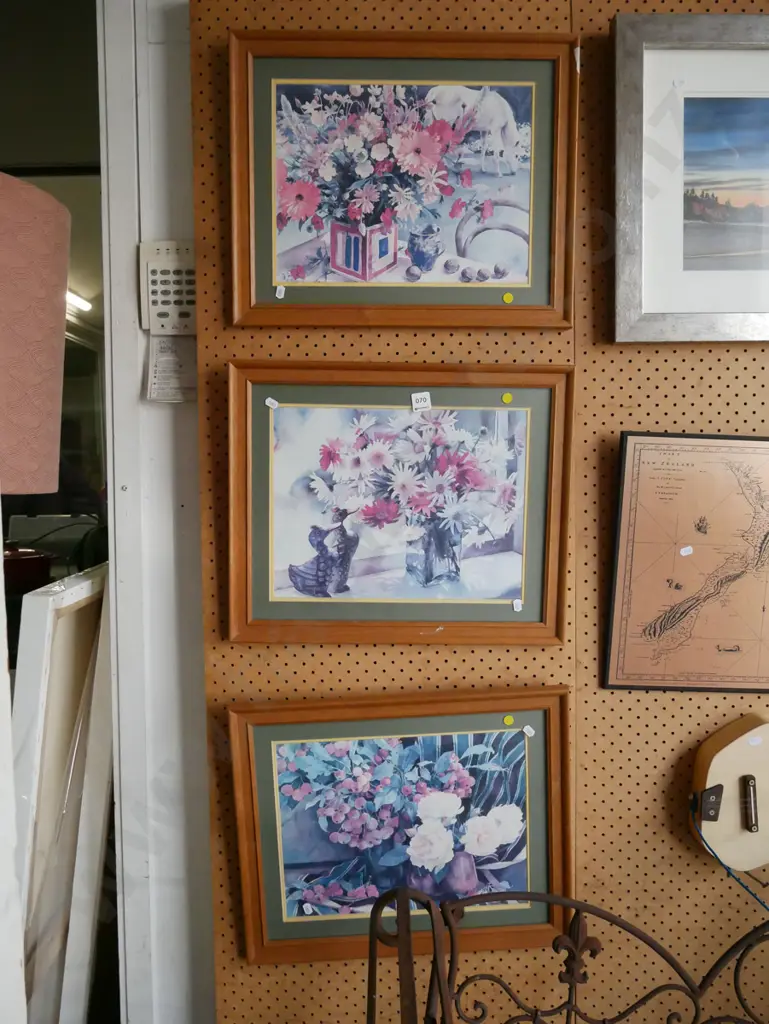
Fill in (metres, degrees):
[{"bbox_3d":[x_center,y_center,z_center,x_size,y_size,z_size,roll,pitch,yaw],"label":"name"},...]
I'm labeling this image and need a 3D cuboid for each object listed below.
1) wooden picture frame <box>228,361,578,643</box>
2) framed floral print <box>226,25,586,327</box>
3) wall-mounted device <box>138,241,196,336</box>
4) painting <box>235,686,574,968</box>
[{"bbox_3d":[0.021,-0.009,1.235,0.468,0.386,0.025,1,7,-1],"label":"wooden picture frame"},{"bbox_3d":[0.028,-0.452,1.204,0.476,0.395,0.030,0,5,-2],"label":"framed floral print"},{"bbox_3d":[-0.300,-0.312,1.244,0.088,0.133,0.028,-1,4,-1],"label":"wall-mounted device"},{"bbox_3d":[0.030,0.455,1.264,0.476,0.395,0.030,-2,7,-1],"label":"painting"}]

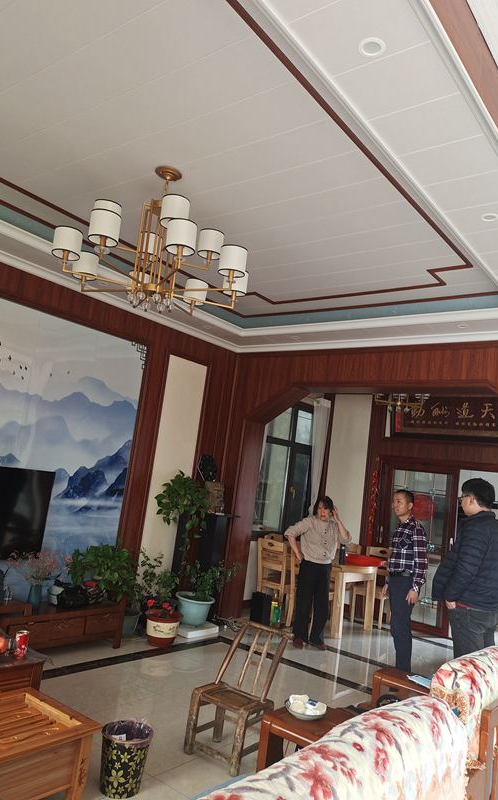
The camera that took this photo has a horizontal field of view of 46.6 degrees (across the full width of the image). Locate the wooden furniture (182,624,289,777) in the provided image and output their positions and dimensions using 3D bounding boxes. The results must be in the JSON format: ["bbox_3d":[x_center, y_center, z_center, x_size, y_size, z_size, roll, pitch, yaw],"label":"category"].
[{"bbox_3d":[-0.066,1.756,3.467,0.420,0.700,0.460,1,-10,39],"label":"wooden furniture"}]

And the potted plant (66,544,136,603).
[{"bbox_3d":[-1.313,1.534,5.108,0.500,0.470,0.550,1,-10,39],"label":"potted plant"}]

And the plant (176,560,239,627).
[{"bbox_3d":[-0.438,2.025,6.014,0.640,0.650,0.550,7,-8,-2],"label":"plant"}]

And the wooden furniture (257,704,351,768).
[{"bbox_3d":[0.361,1.703,2.463,0.550,0.570,0.400,1,-10,39],"label":"wooden furniture"}]

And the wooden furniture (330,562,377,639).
[{"bbox_3d":[0.764,2.288,7.028,1.300,0.755,0.820,1,-10,39],"label":"wooden furniture"}]

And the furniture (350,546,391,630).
[{"bbox_3d":[1.605,2.355,7.333,0.420,0.920,0.450,1,-10,39],"label":"furniture"}]

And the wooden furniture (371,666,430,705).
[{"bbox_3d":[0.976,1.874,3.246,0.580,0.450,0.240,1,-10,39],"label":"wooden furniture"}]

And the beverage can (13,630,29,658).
[{"bbox_3d":[-1.195,1.291,3.056,0.066,0.120,0.066,7,-8,1],"label":"beverage can"}]

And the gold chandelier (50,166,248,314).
[{"bbox_3d":[-0.554,-0.969,3.486,1.130,0.860,1.130,1,-10,39],"label":"gold chandelier"}]

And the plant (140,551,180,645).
[{"bbox_3d":[-0.803,1.819,5.328,0.380,0.820,0.380,1,-10,39],"label":"plant"}]

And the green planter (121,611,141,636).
[{"bbox_3d":[-1.181,2.115,5.582,0.290,0.280,0.290,1,-10,39],"label":"green planter"}]

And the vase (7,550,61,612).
[{"bbox_3d":[-1.659,1.410,4.489,0.380,0.460,0.380,1,-10,39],"label":"vase"}]

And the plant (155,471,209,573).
[{"bbox_3d":[-0.702,1.283,6.100,0.500,1.000,0.460,8,-8,-5],"label":"plant"}]

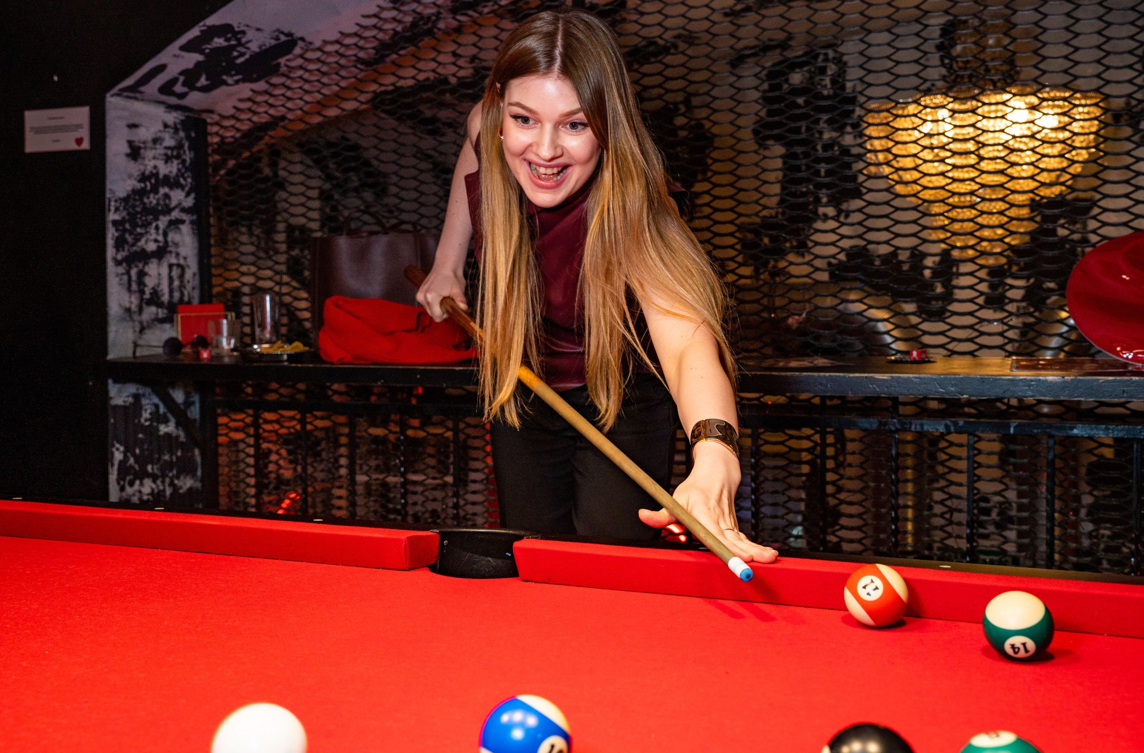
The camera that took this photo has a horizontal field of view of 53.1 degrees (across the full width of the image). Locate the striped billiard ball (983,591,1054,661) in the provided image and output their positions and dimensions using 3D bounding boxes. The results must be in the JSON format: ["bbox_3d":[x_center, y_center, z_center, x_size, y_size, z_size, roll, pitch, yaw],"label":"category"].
[{"bbox_3d":[0.378,0.211,0.967,0.057,0.057,0.057,1,5,20],"label":"striped billiard ball"}]

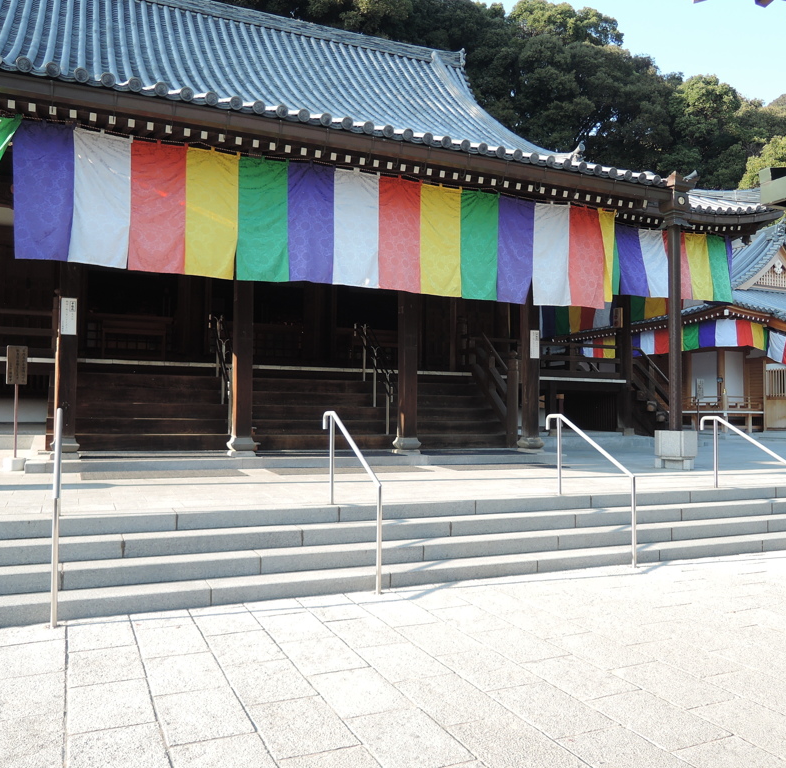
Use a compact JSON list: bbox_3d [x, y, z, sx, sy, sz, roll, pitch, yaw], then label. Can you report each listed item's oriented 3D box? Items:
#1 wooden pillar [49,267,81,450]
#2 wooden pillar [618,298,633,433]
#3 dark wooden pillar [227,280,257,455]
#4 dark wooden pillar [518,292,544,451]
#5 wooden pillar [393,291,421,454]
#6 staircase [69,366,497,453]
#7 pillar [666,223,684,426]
[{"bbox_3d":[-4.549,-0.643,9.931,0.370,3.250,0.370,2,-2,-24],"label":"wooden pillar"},{"bbox_3d":[5.334,-0.681,16.316,0.260,3.600,0.260,2,-2,-24],"label":"wooden pillar"},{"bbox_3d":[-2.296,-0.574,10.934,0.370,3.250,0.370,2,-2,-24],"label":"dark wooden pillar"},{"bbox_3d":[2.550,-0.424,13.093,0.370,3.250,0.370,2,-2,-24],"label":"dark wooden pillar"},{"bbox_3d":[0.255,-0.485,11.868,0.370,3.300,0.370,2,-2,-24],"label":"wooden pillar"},{"bbox_3d":[-1.685,0.466,12.818,8.170,1.350,1.300,2,-2,-24],"label":"staircase"},{"bbox_3d":[4.705,-0.941,11.825,0.180,3.450,0.180,2,-2,-24],"label":"pillar"}]

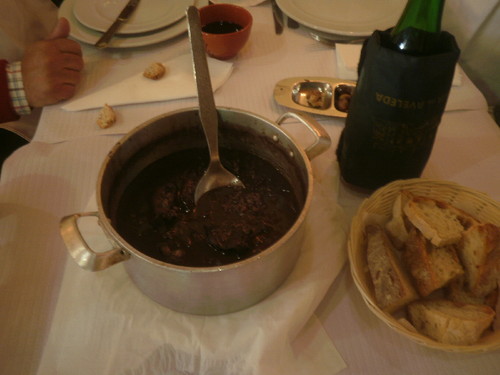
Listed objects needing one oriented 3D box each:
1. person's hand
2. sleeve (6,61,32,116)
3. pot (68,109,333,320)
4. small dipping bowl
[{"bbox_3d":[-0.293,-0.182,0.662,0.100,0.085,0.085,-14,52,-13],"label":"person's hand"},{"bbox_3d":[-0.322,-0.140,0.628,0.035,0.065,0.070,-14,52,-13],"label":"sleeve"},{"bbox_3d":[-0.044,0.019,0.499,0.294,0.099,0.220,-27,56,-22],"label":"pot"},{"bbox_3d":[-0.042,-0.255,0.749,0.093,0.061,0.093,1,51,-1],"label":"small dipping bowl"}]

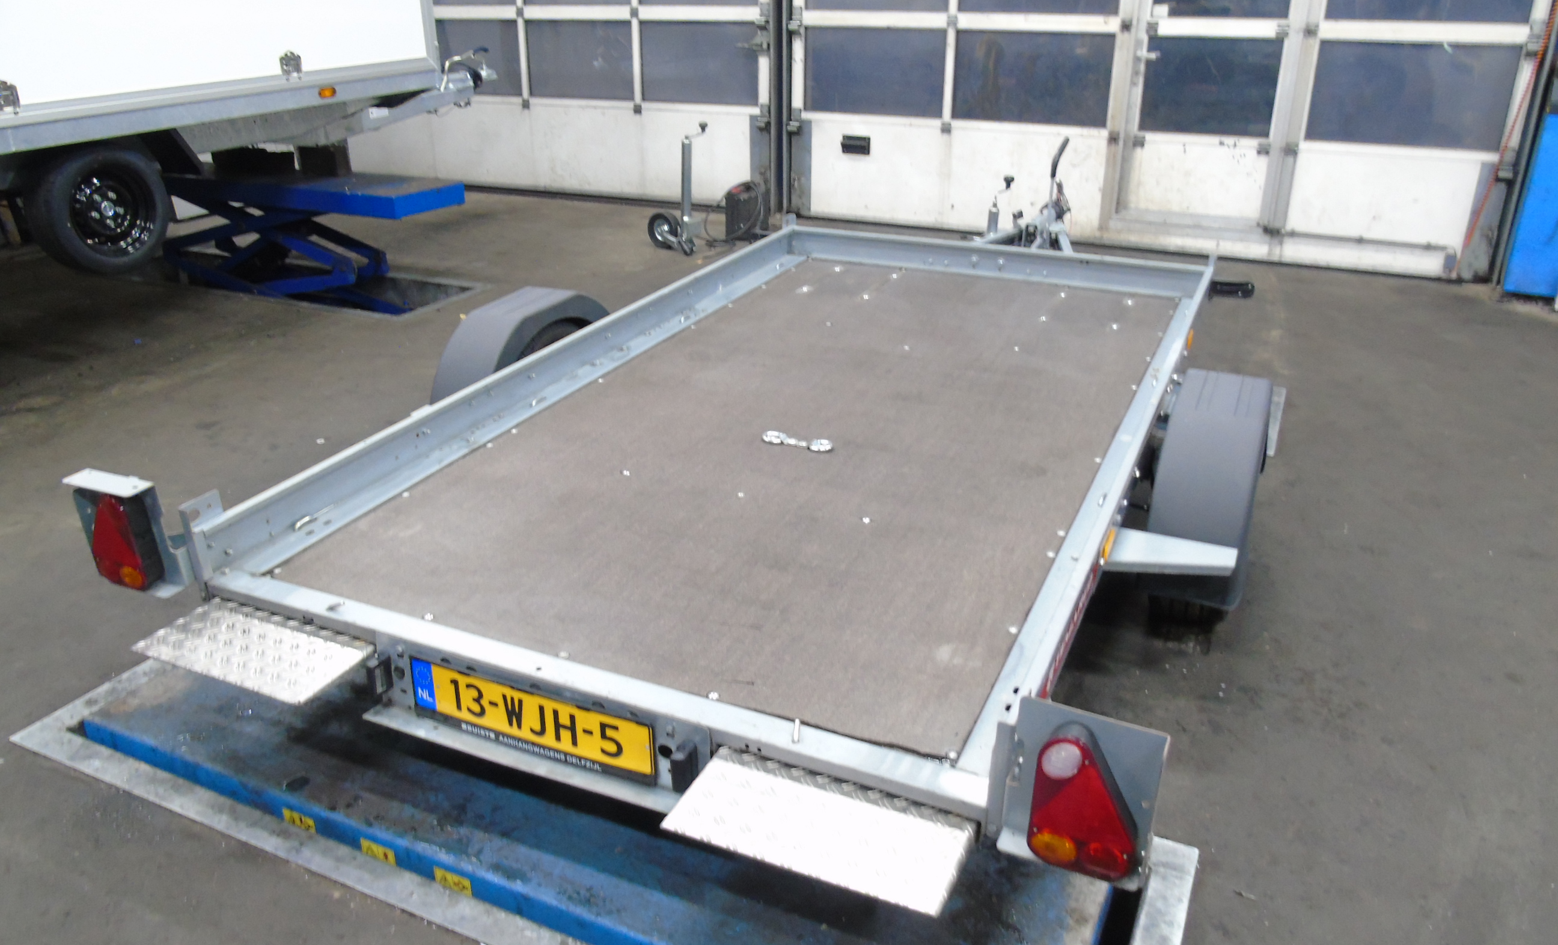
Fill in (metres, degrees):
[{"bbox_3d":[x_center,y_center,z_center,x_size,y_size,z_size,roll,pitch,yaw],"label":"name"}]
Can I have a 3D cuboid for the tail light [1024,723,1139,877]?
[{"bbox_3d":[0.422,0.453,1.546,0.150,0.212,0.062,10,27,23],"label":"tail light"}]

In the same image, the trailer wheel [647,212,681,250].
[{"bbox_3d":[-0.681,-1.439,6.700,0.220,0.220,0.070,22,32,40],"label":"trailer wheel"}]

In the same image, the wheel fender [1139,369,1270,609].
[{"bbox_3d":[1.069,0.088,2.789,0.195,0.610,0.730,10,27,23],"label":"wheel fender"}]

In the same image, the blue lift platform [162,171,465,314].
[{"bbox_3d":[-2.618,-1.352,6.222,1.850,0.550,0.500,11,26,23],"label":"blue lift platform"}]

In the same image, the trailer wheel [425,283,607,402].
[{"bbox_3d":[-0.775,-0.246,3.574,0.195,0.610,0.730,10,27,23],"label":"trailer wheel"}]

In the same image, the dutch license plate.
[{"bbox_3d":[-0.452,0.444,2.031,0.525,0.120,0.015,10,27,23],"label":"dutch license plate"}]

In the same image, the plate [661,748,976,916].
[{"bbox_3d":[0.061,0.541,1.711,0.432,0.024,0.205,10,27,23],"label":"plate"}]

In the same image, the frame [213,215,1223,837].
[{"bbox_3d":[0.199,-0.247,3.203,1.690,0.185,2.990,10,27,23],"label":"frame"}]

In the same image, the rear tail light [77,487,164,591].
[{"bbox_3d":[-1.335,0.134,2.294,0.150,0.212,0.062,10,27,23],"label":"rear tail light"}]

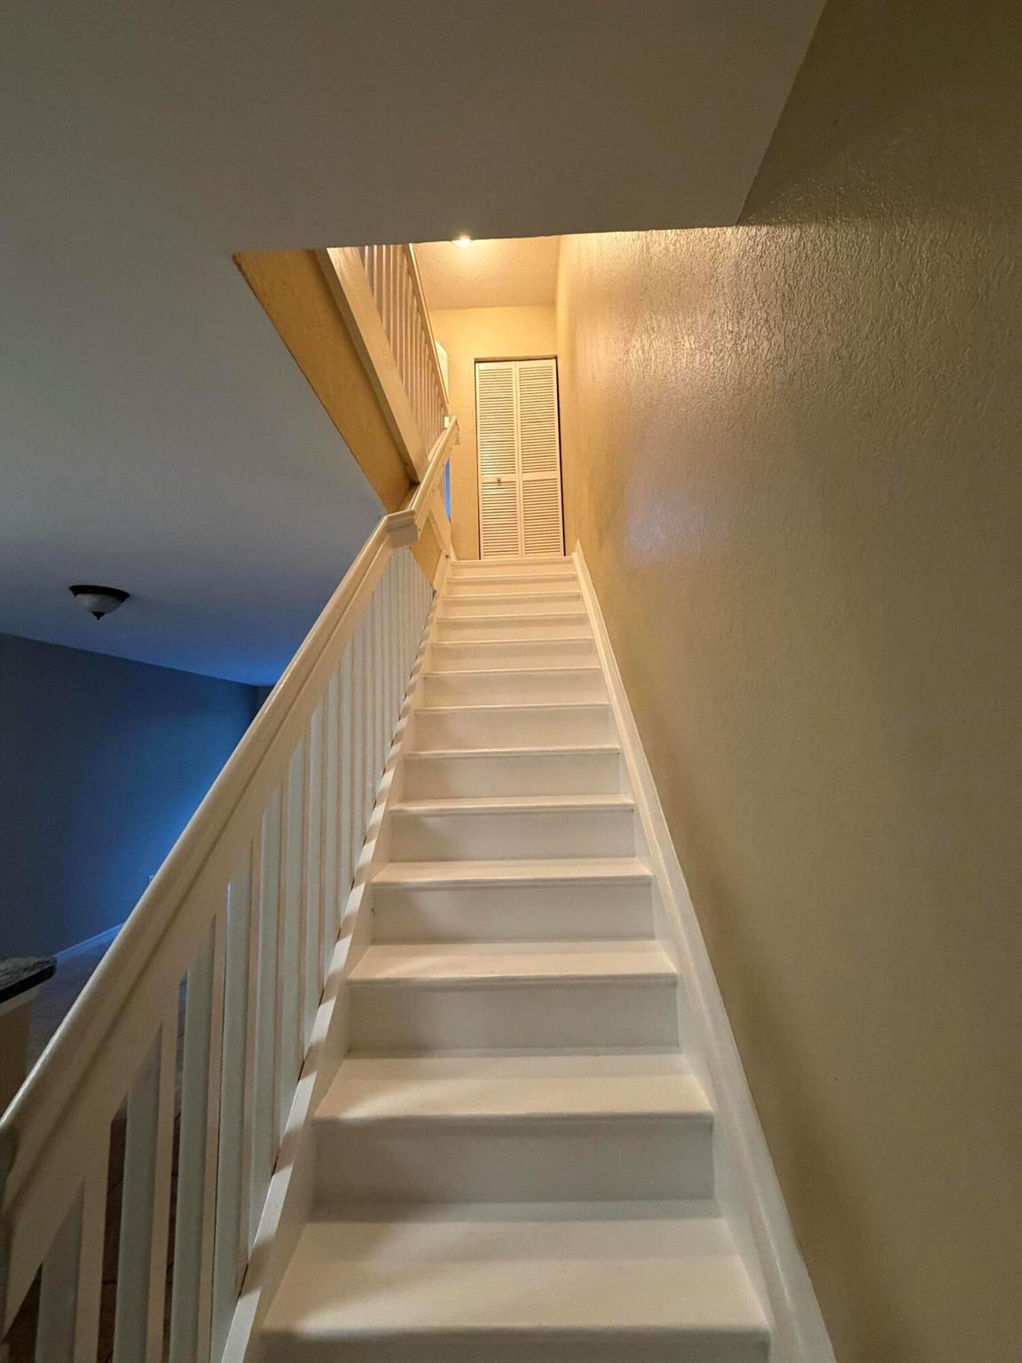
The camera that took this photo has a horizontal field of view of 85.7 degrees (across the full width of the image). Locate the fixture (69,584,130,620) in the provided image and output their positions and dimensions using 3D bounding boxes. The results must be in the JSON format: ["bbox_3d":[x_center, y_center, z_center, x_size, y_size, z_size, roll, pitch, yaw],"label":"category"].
[{"bbox_3d":[-2.473,-0.452,3.314,0.292,0.174,0.292,-2,-6,1],"label":"fixture"}]

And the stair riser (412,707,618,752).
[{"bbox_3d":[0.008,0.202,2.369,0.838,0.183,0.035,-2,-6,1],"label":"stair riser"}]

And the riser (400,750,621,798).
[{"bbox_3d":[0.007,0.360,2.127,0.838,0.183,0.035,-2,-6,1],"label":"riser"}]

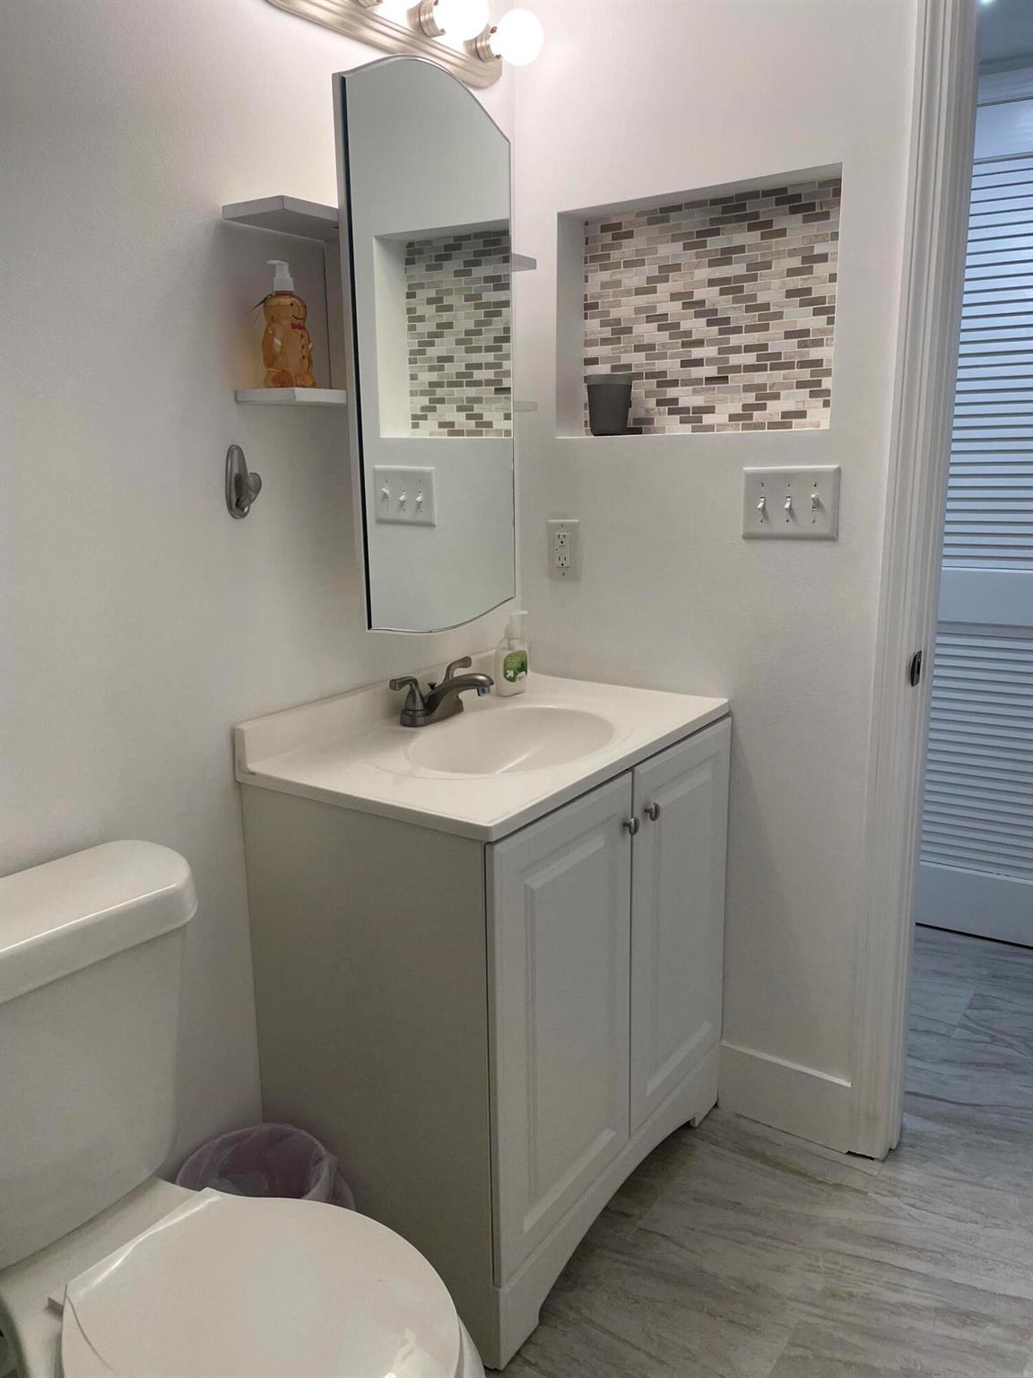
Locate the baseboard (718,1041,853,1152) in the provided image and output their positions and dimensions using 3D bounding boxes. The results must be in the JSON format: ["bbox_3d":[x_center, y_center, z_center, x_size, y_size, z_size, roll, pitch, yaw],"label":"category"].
[{"bbox_3d":[0.514,0.794,2.018,0.271,0.149,0.014,8,16,34],"label":"baseboard"}]

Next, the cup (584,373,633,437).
[{"bbox_3d":[0.178,-0.549,1.995,0.091,0.119,0.091,-1,13,0],"label":"cup"}]

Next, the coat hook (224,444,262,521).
[{"bbox_3d":[-0.394,-0.302,1.511,0.050,0.109,0.045,8,16,34],"label":"coat hook"}]

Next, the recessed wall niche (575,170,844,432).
[{"bbox_3d":[0.327,-0.668,1.861,0.534,0.405,0.103,8,16,34],"label":"recessed wall niche"}]

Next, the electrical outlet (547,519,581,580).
[{"bbox_3d":[0.095,-0.274,2.055,0.078,0.123,0.008,8,16,34],"label":"electrical outlet"}]

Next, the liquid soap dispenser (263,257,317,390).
[{"bbox_3d":[-0.329,-0.527,1.498,0.062,0.179,0.088,8,16,34],"label":"liquid soap dispenser"}]

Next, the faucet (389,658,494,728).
[{"bbox_3d":[-0.102,0.011,1.812,0.168,0.092,0.230,8,16,34],"label":"faucet"}]

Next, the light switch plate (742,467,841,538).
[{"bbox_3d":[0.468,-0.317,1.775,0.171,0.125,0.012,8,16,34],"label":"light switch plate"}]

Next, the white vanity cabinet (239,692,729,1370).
[{"bbox_3d":[-0.006,0.481,1.845,0.481,0.861,0.752,8,16,34],"label":"white vanity cabinet"}]

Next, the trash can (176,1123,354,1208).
[{"bbox_3d":[-0.390,0.854,1.573,0.240,0.275,0.240,-1,13,0],"label":"trash can"}]

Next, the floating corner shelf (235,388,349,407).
[{"bbox_3d":[-0.303,-0.438,1.552,0.122,0.020,0.195,8,16,34],"label":"floating corner shelf"}]

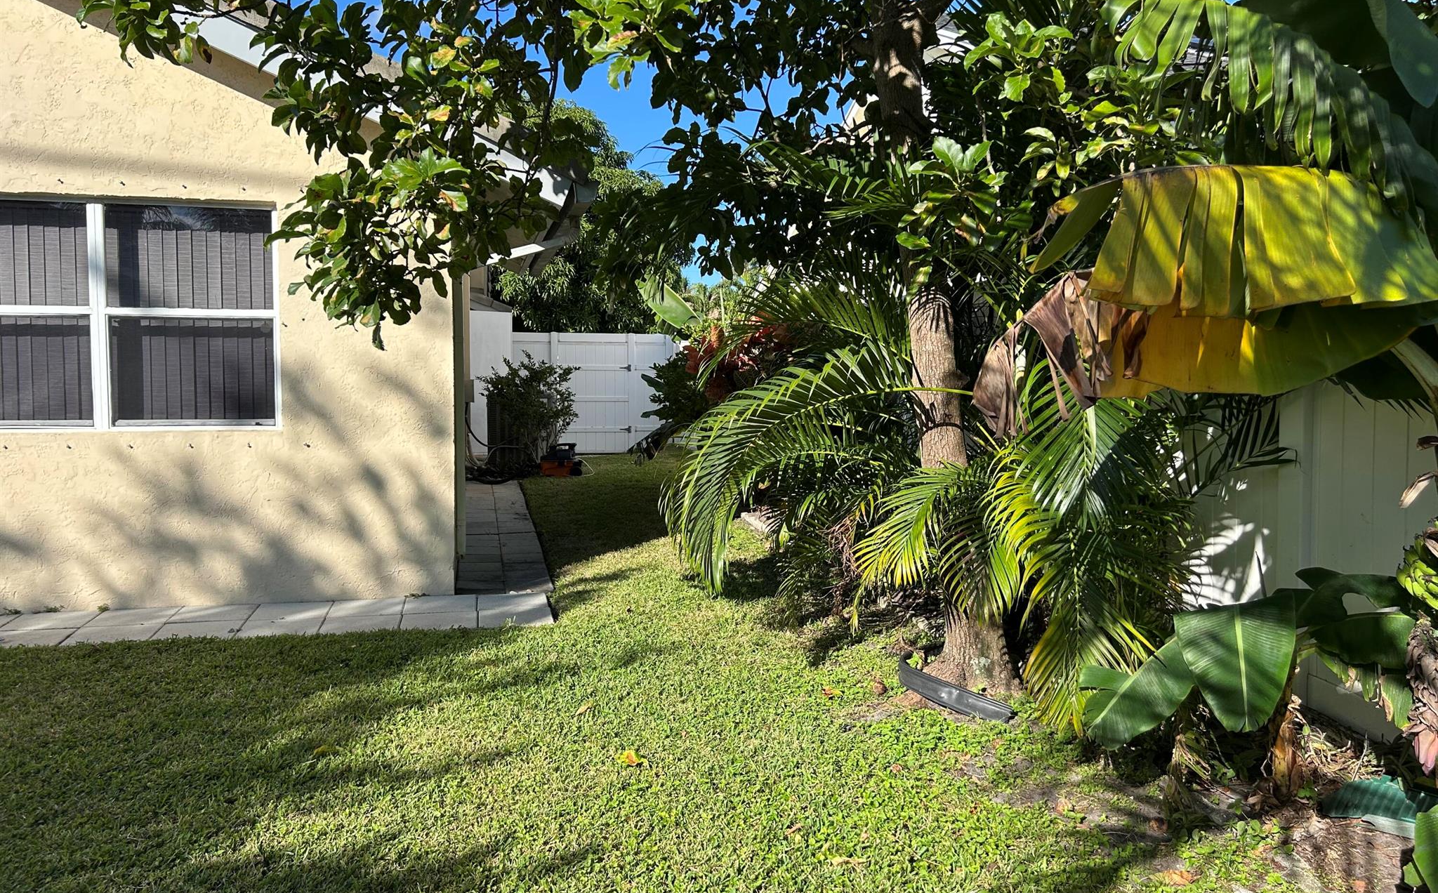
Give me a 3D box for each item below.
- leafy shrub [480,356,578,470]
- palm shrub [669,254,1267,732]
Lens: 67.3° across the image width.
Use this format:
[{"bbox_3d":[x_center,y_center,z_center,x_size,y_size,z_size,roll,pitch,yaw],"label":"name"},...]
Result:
[{"bbox_3d":[-2.539,-0.441,14.403,1.300,1.520,1.250,0,4,-11],"label":"leafy shrub"},{"bbox_3d":[0.984,0.045,4.913,2.300,1.850,1.950,0,4,-11],"label":"palm shrub"}]

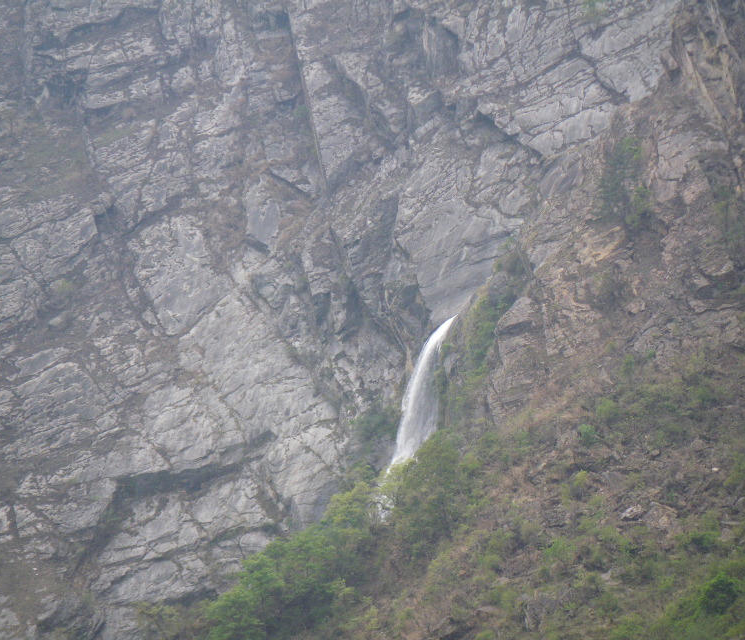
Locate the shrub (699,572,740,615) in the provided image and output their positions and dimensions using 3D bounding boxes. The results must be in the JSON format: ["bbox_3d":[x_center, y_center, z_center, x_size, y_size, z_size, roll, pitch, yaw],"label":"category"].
[{"bbox_3d":[23.131,18.232,230.000,2.744,2.604,2.661,0,-10,0],"label":"shrub"}]

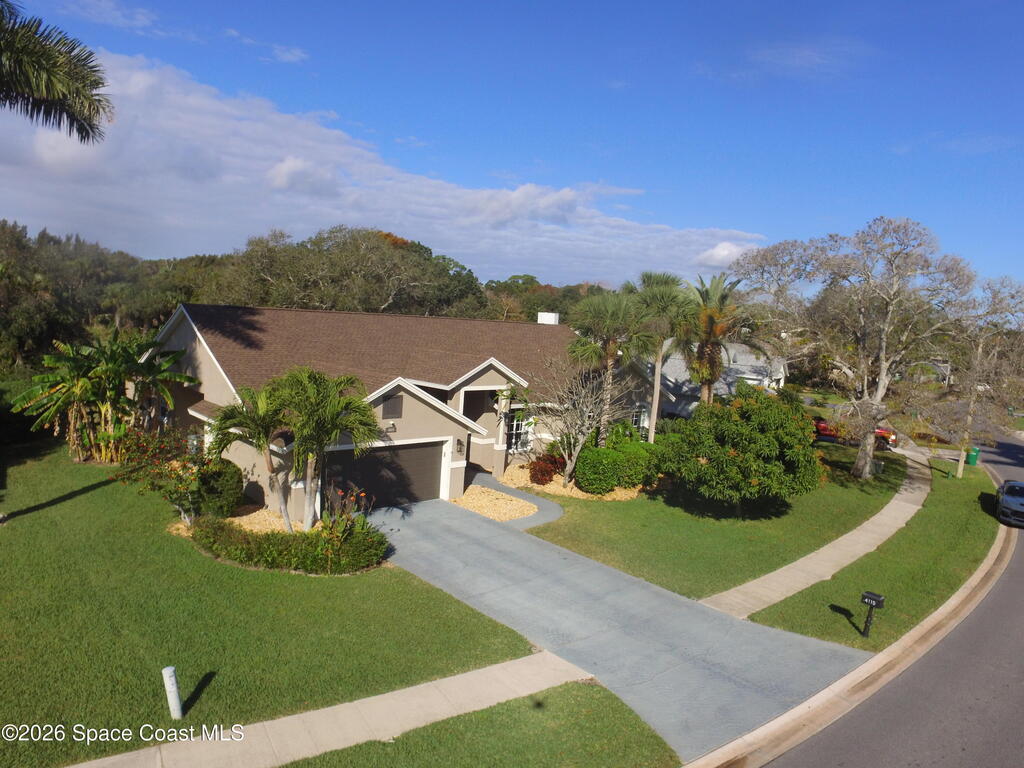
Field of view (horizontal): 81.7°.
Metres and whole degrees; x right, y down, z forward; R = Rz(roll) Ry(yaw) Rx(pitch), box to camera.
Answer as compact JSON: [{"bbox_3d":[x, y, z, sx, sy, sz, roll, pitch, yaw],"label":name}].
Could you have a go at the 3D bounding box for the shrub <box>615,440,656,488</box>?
[{"bbox_3d":[5.556,3.592,26.400,1.900,1.850,1.900,4,4,12],"label":"shrub"}]

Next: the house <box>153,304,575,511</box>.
[{"bbox_3d":[-4.159,0.073,30.208,16.500,6.500,23.000,9,6,44],"label":"house"}]

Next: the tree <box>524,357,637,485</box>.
[{"bbox_3d":[2.843,1.673,24.719,4.500,5.500,4.300,5,5,7],"label":"tree"}]

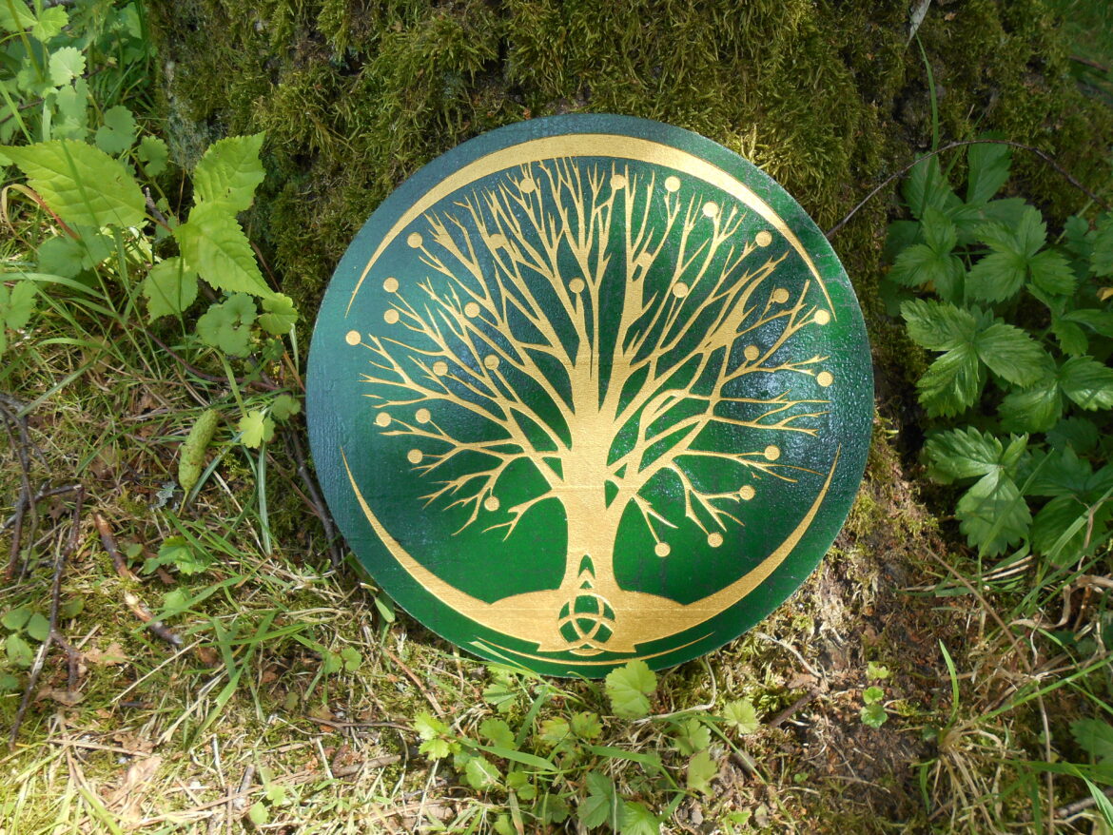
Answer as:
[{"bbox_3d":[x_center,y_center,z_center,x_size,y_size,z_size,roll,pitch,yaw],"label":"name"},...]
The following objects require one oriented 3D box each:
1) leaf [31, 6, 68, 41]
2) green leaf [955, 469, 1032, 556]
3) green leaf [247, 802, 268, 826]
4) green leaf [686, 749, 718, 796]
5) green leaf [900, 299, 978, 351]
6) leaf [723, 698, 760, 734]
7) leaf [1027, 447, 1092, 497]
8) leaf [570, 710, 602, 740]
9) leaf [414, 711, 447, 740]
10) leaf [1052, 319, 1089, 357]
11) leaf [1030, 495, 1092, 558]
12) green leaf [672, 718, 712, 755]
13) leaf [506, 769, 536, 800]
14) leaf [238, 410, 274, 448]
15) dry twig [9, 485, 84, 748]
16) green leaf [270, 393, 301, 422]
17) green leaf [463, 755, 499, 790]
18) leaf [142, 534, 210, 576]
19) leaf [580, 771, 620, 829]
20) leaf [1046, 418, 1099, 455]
[{"bbox_3d":[-0.412,-0.321,0.680,0.028,0.006,0.029,21,63,4],"label":"leaf"},{"bbox_3d":[0.233,0.050,0.445,0.038,0.009,0.046,3,67,8],"label":"green leaf"},{"bbox_3d":[-0.143,0.190,0.400,0.009,0.003,0.012,-13,57,-21],"label":"green leaf"},{"bbox_3d":[0.072,0.176,0.415,0.015,0.005,0.020,3,53,2],"label":"green leaf"},{"bbox_3d":[0.229,-0.056,0.500,0.047,0.006,0.030,38,80,26],"label":"green leaf"},{"bbox_3d":[0.096,0.156,0.435,0.019,0.005,0.019,7,57,13],"label":"leaf"},{"bbox_3d":[0.337,0.037,0.560,0.037,0.010,0.040,13,57,20],"label":"leaf"},{"bbox_3d":[0.013,0.143,0.388,0.015,0.004,0.015,27,63,15],"label":"leaf"},{"bbox_3d":[-0.059,0.143,0.388,0.017,0.004,0.013,30,68,22],"label":"leaf"},{"bbox_3d":[0.364,-0.056,0.590,0.021,0.008,0.029,-19,65,-3],"label":"leaf"},{"bbox_3d":[0.287,0.063,0.475,0.028,0.006,0.044,32,74,32],"label":"leaf"},{"bbox_3d":[0.069,0.162,0.425,0.019,0.005,0.018,7,53,5],"label":"green leaf"},{"bbox_3d":[-0.017,0.175,0.400,0.014,0.003,0.014,-33,60,-24],"label":"leaf"},{"bbox_3d":[-0.190,0.007,0.530,0.022,0.005,0.025,30,65,-1],"label":"leaf"},{"bbox_3d":[-0.260,0.096,0.444,0.032,0.018,0.172,-8,44,-9],"label":"dry twig"},{"bbox_3d":[-0.174,-0.006,0.535,0.020,0.004,0.020,-39,82,-23],"label":"green leaf"},{"bbox_3d":[-0.036,0.171,0.402,0.017,0.003,0.016,36,59,22],"label":"green leaf"},{"bbox_3d":[-0.224,0.081,0.495,0.038,0.006,0.025,-18,60,-24],"label":"leaf"},{"bbox_3d":[0.019,0.163,0.355,0.017,0.005,0.027,8,60,5],"label":"leaf"},{"bbox_3d":[0.360,0.013,0.585,0.030,0.008,0.033,13,57,20],"label":"leaf"}]

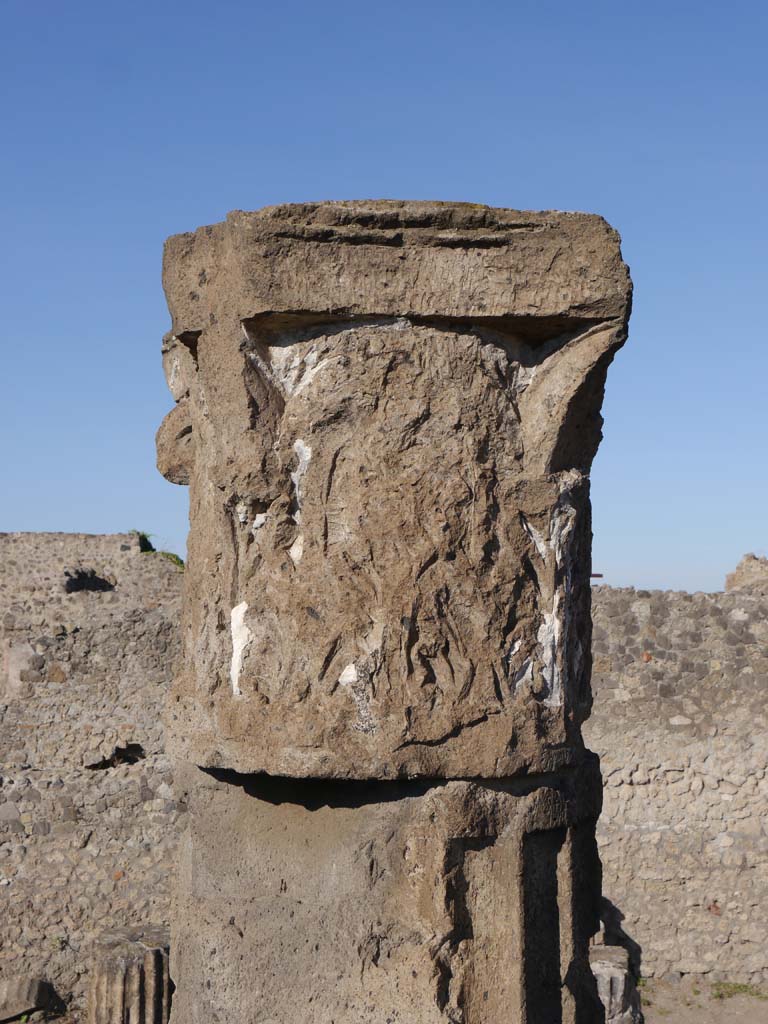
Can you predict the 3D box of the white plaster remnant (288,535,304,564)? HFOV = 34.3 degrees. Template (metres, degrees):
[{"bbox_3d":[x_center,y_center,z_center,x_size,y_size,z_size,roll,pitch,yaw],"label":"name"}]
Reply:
[{"bbox_3d":[-0.113,0.049,1.600,0.020,0.038,0.010,-1,-4,18],"label":"white plaster remnant"}]

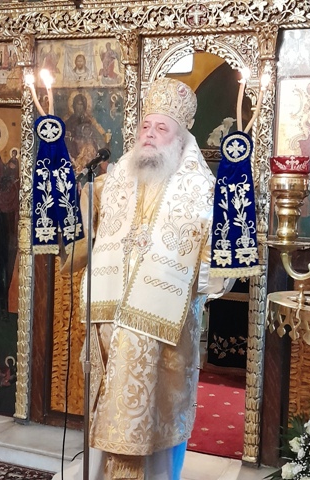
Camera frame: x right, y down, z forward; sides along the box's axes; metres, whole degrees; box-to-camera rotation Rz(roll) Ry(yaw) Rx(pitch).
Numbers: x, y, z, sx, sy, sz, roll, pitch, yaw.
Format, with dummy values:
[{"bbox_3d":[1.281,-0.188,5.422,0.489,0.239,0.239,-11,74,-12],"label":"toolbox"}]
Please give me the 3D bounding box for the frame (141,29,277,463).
[{"bbox_3d":[0.236,0.055,2.565,0.685,2.146,0.130,4,6,15],"label":"frame"}]

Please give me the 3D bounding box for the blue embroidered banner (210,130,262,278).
[{"bbox_3d":[0.300,-0.132,1.860,0.195,0.550,0.080,1,6,13],"label":"blue embroidered banner"}]

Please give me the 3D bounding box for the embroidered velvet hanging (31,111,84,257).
[{"bbox_3d":[-0.395,-0.225,2.020,0.205,0.565,0.080,0,6,-4],"label":"embroidered velvet hanging"}]

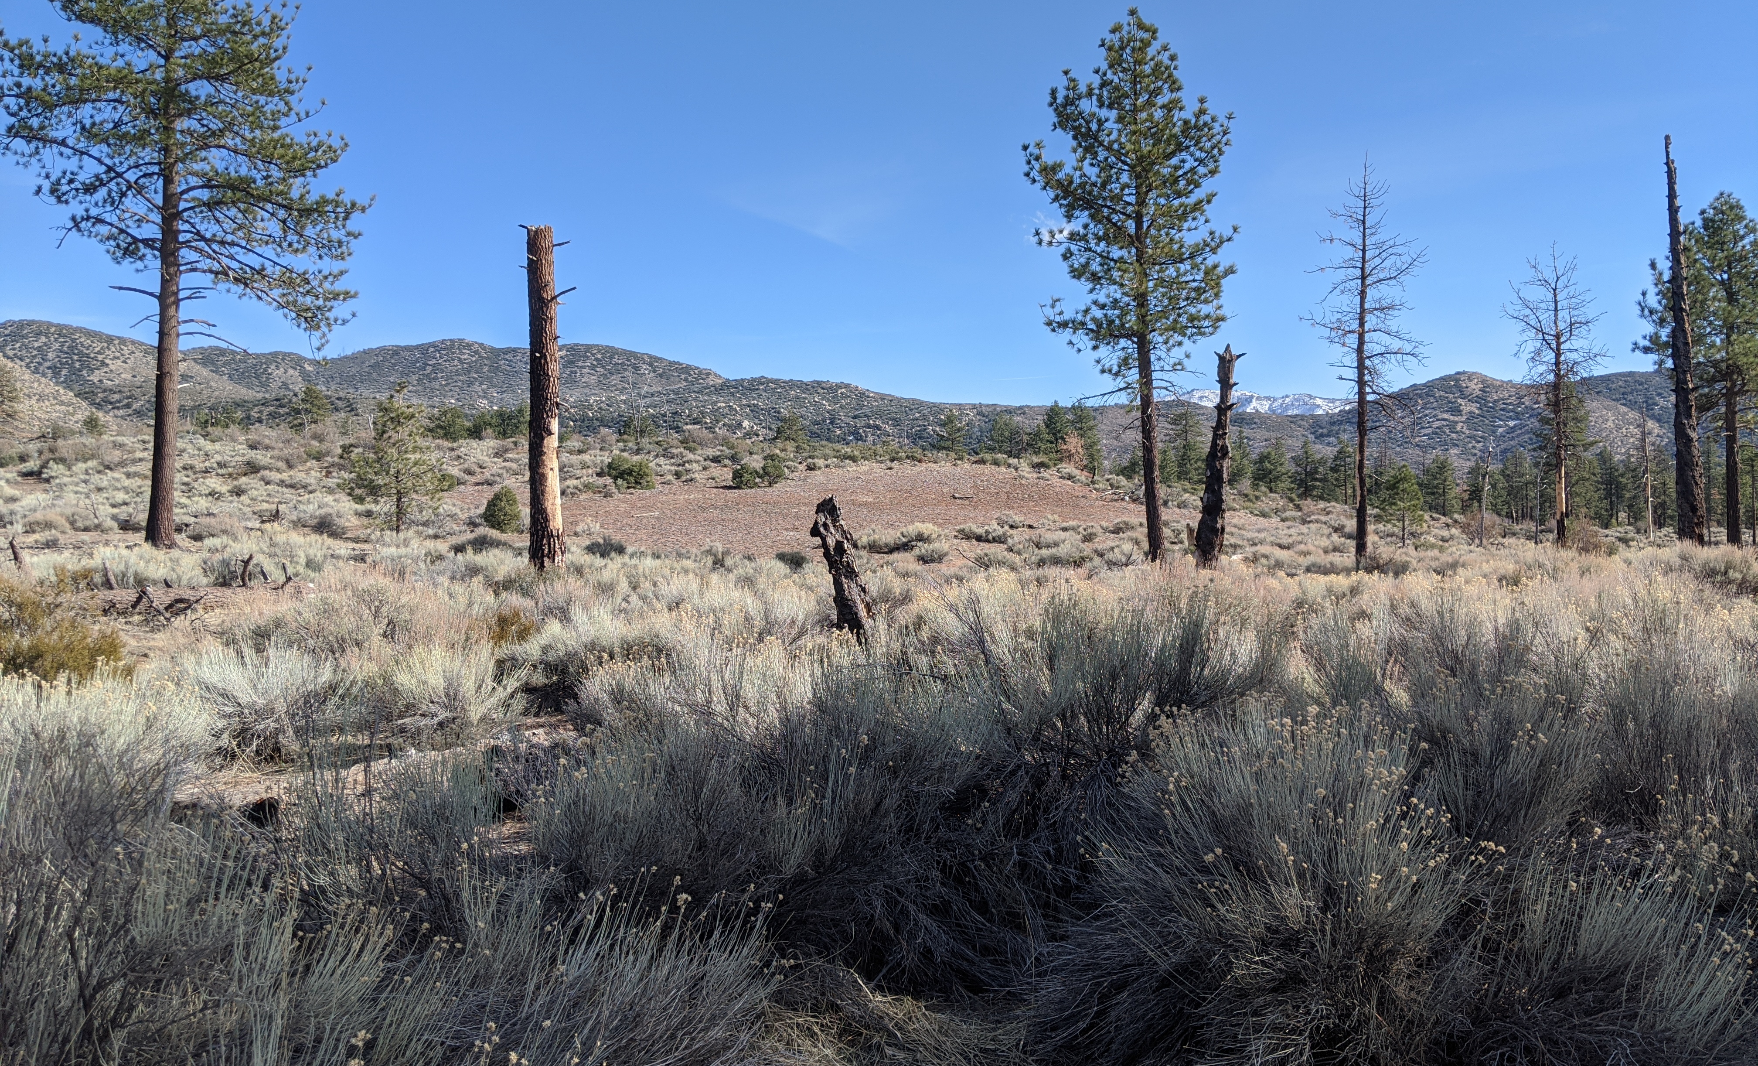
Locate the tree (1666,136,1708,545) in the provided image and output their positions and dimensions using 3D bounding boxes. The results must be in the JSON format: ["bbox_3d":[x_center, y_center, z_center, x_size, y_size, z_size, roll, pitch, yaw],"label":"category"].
[{"bbox_3d":[22.299,-5.284,38.174,0.913,11.605,0.868,-2,-2,0],"label":"tree"}]

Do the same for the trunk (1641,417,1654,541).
[{"bbox_3d":[34.824,-2.522,62.086,0.404,5.735,0.404,-2,-2,0],"label":"trunk"}]

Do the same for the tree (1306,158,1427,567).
[{"bbox_3d":[11.804,-4.090,33.151,2.909,10.069,2.763,0,-2,0],"label":"tree"}]

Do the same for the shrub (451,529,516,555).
[{"bbox_3d":[-8.945,0.233,31.009,1.521,0.621,1.369,0,-2,0],"label":"shrub"}]

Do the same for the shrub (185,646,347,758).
[{"bbox_3d":[-5.015,1.375,11.213,1.312,0.896,1.247,0,-2,0],"label":"shrub"}]

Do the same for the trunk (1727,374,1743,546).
[{"bbox_3d":[26.237,-2.197,42.080,0.484,5.364,0.484,0,-2,0],"label":"trunk"}]

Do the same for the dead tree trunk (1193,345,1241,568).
[{"bbox_3d":[7.642,-1.687,31.077,0.776,5.158,0.737,4,-2,0],"label":"dead tree trunk"}]

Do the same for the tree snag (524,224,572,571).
[{"bbox_3d":[-6.366,-2.536,26.101,0.781,6.718,0.742,-2,-2,0],"label":"tree snag"}]

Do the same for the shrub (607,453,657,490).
[{"bbox_3d":[-10.461,-2.616,58.024,2.149,1.572,1.934,0,-2,0],"label":"shrub"}]

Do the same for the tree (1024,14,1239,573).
[{"bbox_3d":[6.185,-5.961,33.203,5.057,13.548,4.804,0,-2,0],"label":"tree"}]

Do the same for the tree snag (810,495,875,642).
[{"bbox_3d":[-0.414,0.512,16.529,0.512,1.948,0.487,-12,-2,0],"label":"tree snag"}]

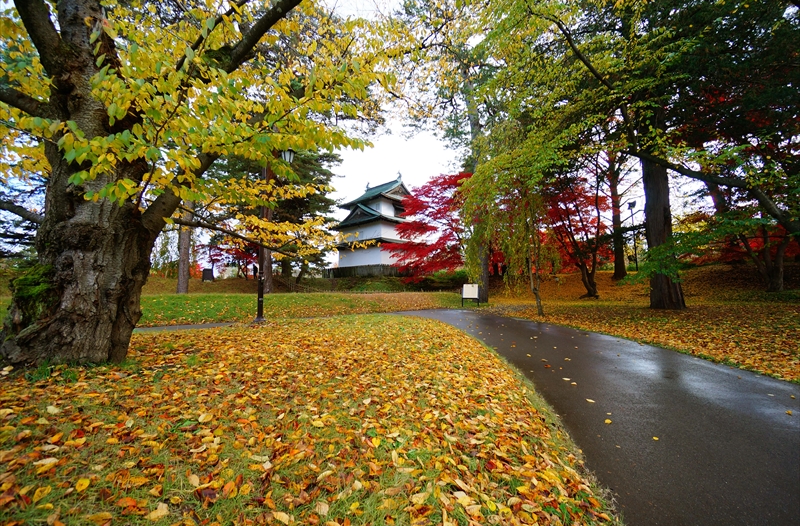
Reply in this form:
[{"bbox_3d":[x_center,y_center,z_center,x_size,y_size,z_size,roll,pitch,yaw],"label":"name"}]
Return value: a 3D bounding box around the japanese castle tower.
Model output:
[{"bbox_3d":[-2.509,-4.425,42.625,9.300,12.300,9.300,-5,-7,40],"label":"japanese castle tower"}]

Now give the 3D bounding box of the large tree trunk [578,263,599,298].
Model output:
[{"bbox_3d":[8.923,0.839,15.793,0.750,1.581,0.600,0,-6,0],"label":"large tree trunk"}]

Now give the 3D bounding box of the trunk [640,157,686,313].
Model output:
[{"bbox_3d":[10.018,-1.049,12.763,1.100,5.548,1.100,-4,-7,38],"label":"trunk"}]

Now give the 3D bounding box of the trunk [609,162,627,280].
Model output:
[{"bbox_3d":[13.635,-2.645,20.858,0.650,7.313,0.650,-4,-7,33],"label":"trunk"}]

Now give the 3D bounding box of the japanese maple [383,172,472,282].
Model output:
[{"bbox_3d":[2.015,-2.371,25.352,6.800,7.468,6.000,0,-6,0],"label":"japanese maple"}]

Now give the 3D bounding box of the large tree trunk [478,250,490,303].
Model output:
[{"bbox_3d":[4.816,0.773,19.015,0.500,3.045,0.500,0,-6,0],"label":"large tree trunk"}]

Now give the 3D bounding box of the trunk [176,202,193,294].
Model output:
[{"bbox_3d":[-13.699,-0.935,21.192,0.620,5.848,0.620,4,-7,-33],"label":"trunk"}]

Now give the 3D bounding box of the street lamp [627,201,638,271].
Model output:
[{"bbox_3d":[16.246,-1.775,23.284,0.450,4.985,0.450,-4,-7,35],"label":"street lamp"}]

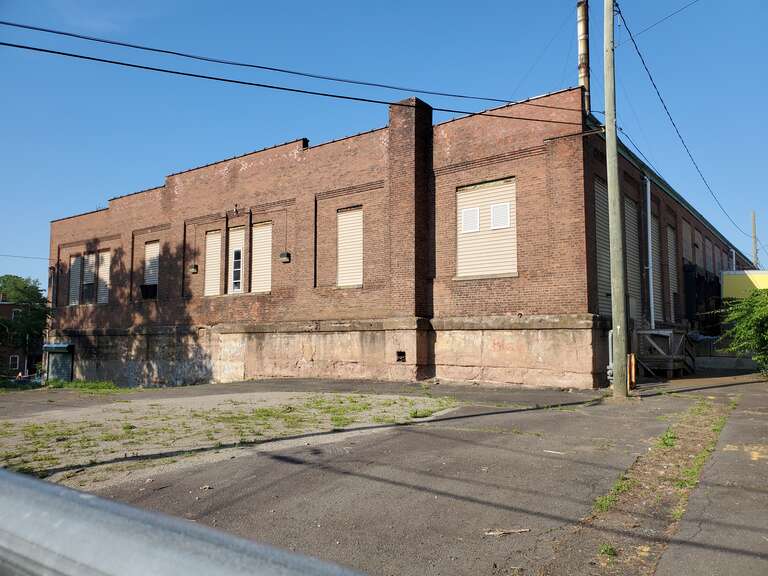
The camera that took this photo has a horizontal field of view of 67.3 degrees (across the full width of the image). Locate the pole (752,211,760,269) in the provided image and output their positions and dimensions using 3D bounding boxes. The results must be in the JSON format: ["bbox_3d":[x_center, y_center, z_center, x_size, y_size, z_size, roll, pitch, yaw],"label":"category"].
[{"bbox_3d":[29.857,-0.377,45.982,0.310,11.790,0.310,-4,-6,38],"label":"pole"}]

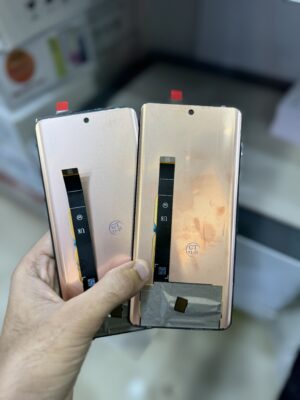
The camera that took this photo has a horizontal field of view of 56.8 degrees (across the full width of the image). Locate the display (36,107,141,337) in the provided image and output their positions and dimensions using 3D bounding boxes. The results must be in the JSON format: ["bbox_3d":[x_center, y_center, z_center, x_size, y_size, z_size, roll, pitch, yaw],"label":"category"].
[{"bbox_3d":[-0.034,0.017,0.199,0.072,0.159,0.006,-9,0,-5],"label":"display"}]

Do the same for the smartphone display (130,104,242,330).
[{"bbox_3d":[0.026,0.012,0.198,0.072,0.159,0.006,3,-1,-1],"label":"smartphone display"}]

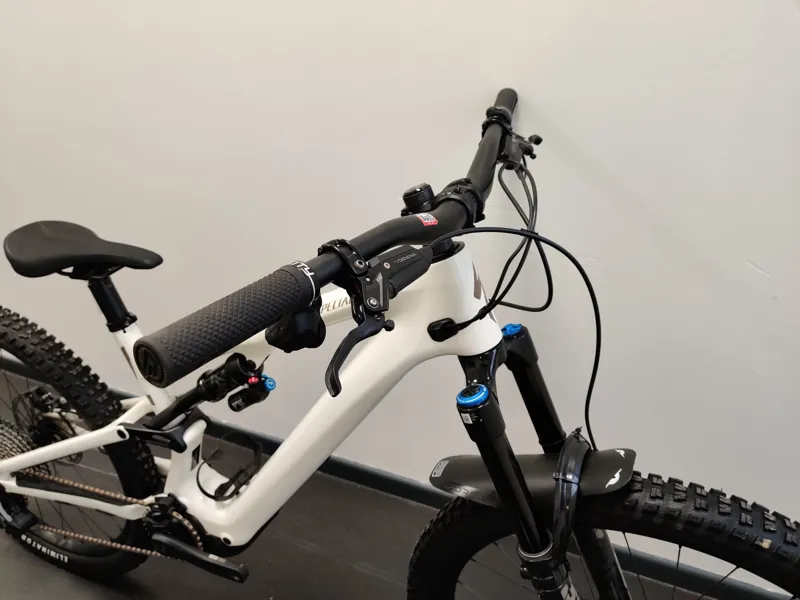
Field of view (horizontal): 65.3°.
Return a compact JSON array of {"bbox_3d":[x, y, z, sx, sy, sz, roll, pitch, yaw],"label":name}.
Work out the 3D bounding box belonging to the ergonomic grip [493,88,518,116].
[{"bbox_3d":[0.159,-0.294,0.936,0.033,0.033,0.135,7,34,13],"label":"ergonomic grip"}]

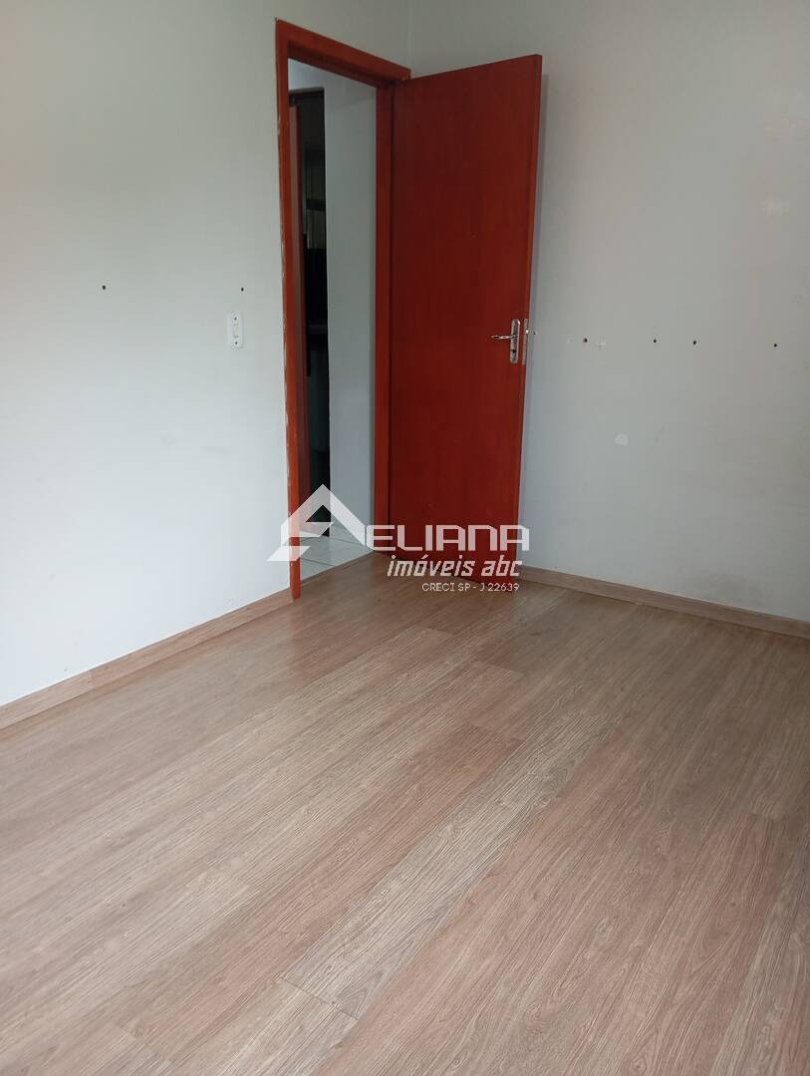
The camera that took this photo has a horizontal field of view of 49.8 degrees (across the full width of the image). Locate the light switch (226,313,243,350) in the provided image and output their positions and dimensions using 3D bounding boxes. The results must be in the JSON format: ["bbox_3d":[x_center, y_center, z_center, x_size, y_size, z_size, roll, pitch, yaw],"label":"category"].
[{"bbox_3d":[-0.602,-0.736,3.095,0.013,0.119,0.073,11,19,31],"label":"light switch"}]

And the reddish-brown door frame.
[{"bbox_3d":[-0.280,-0.874,3.715,0.140,2.163,0.855,11,19,32],"label":"reddish-brown door frame"}]

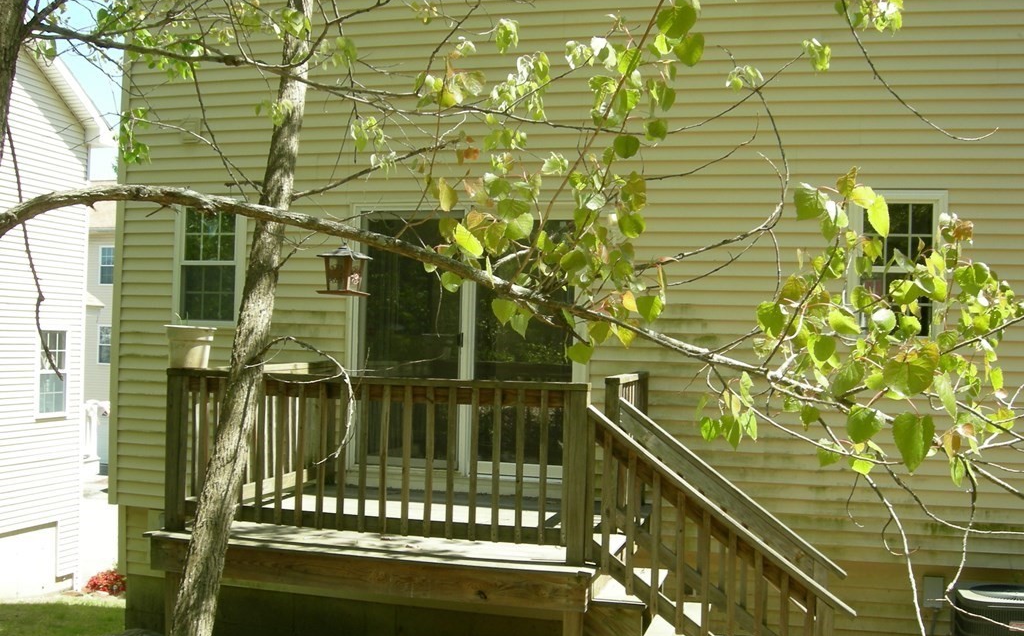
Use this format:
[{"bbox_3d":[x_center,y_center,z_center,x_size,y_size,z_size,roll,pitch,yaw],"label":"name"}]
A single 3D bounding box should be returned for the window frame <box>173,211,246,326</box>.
[{"bbox_3d":[-2.366,-0.414,8.328,0.620,0.960,0.100,1,-1,14],"label":"window frame"}]

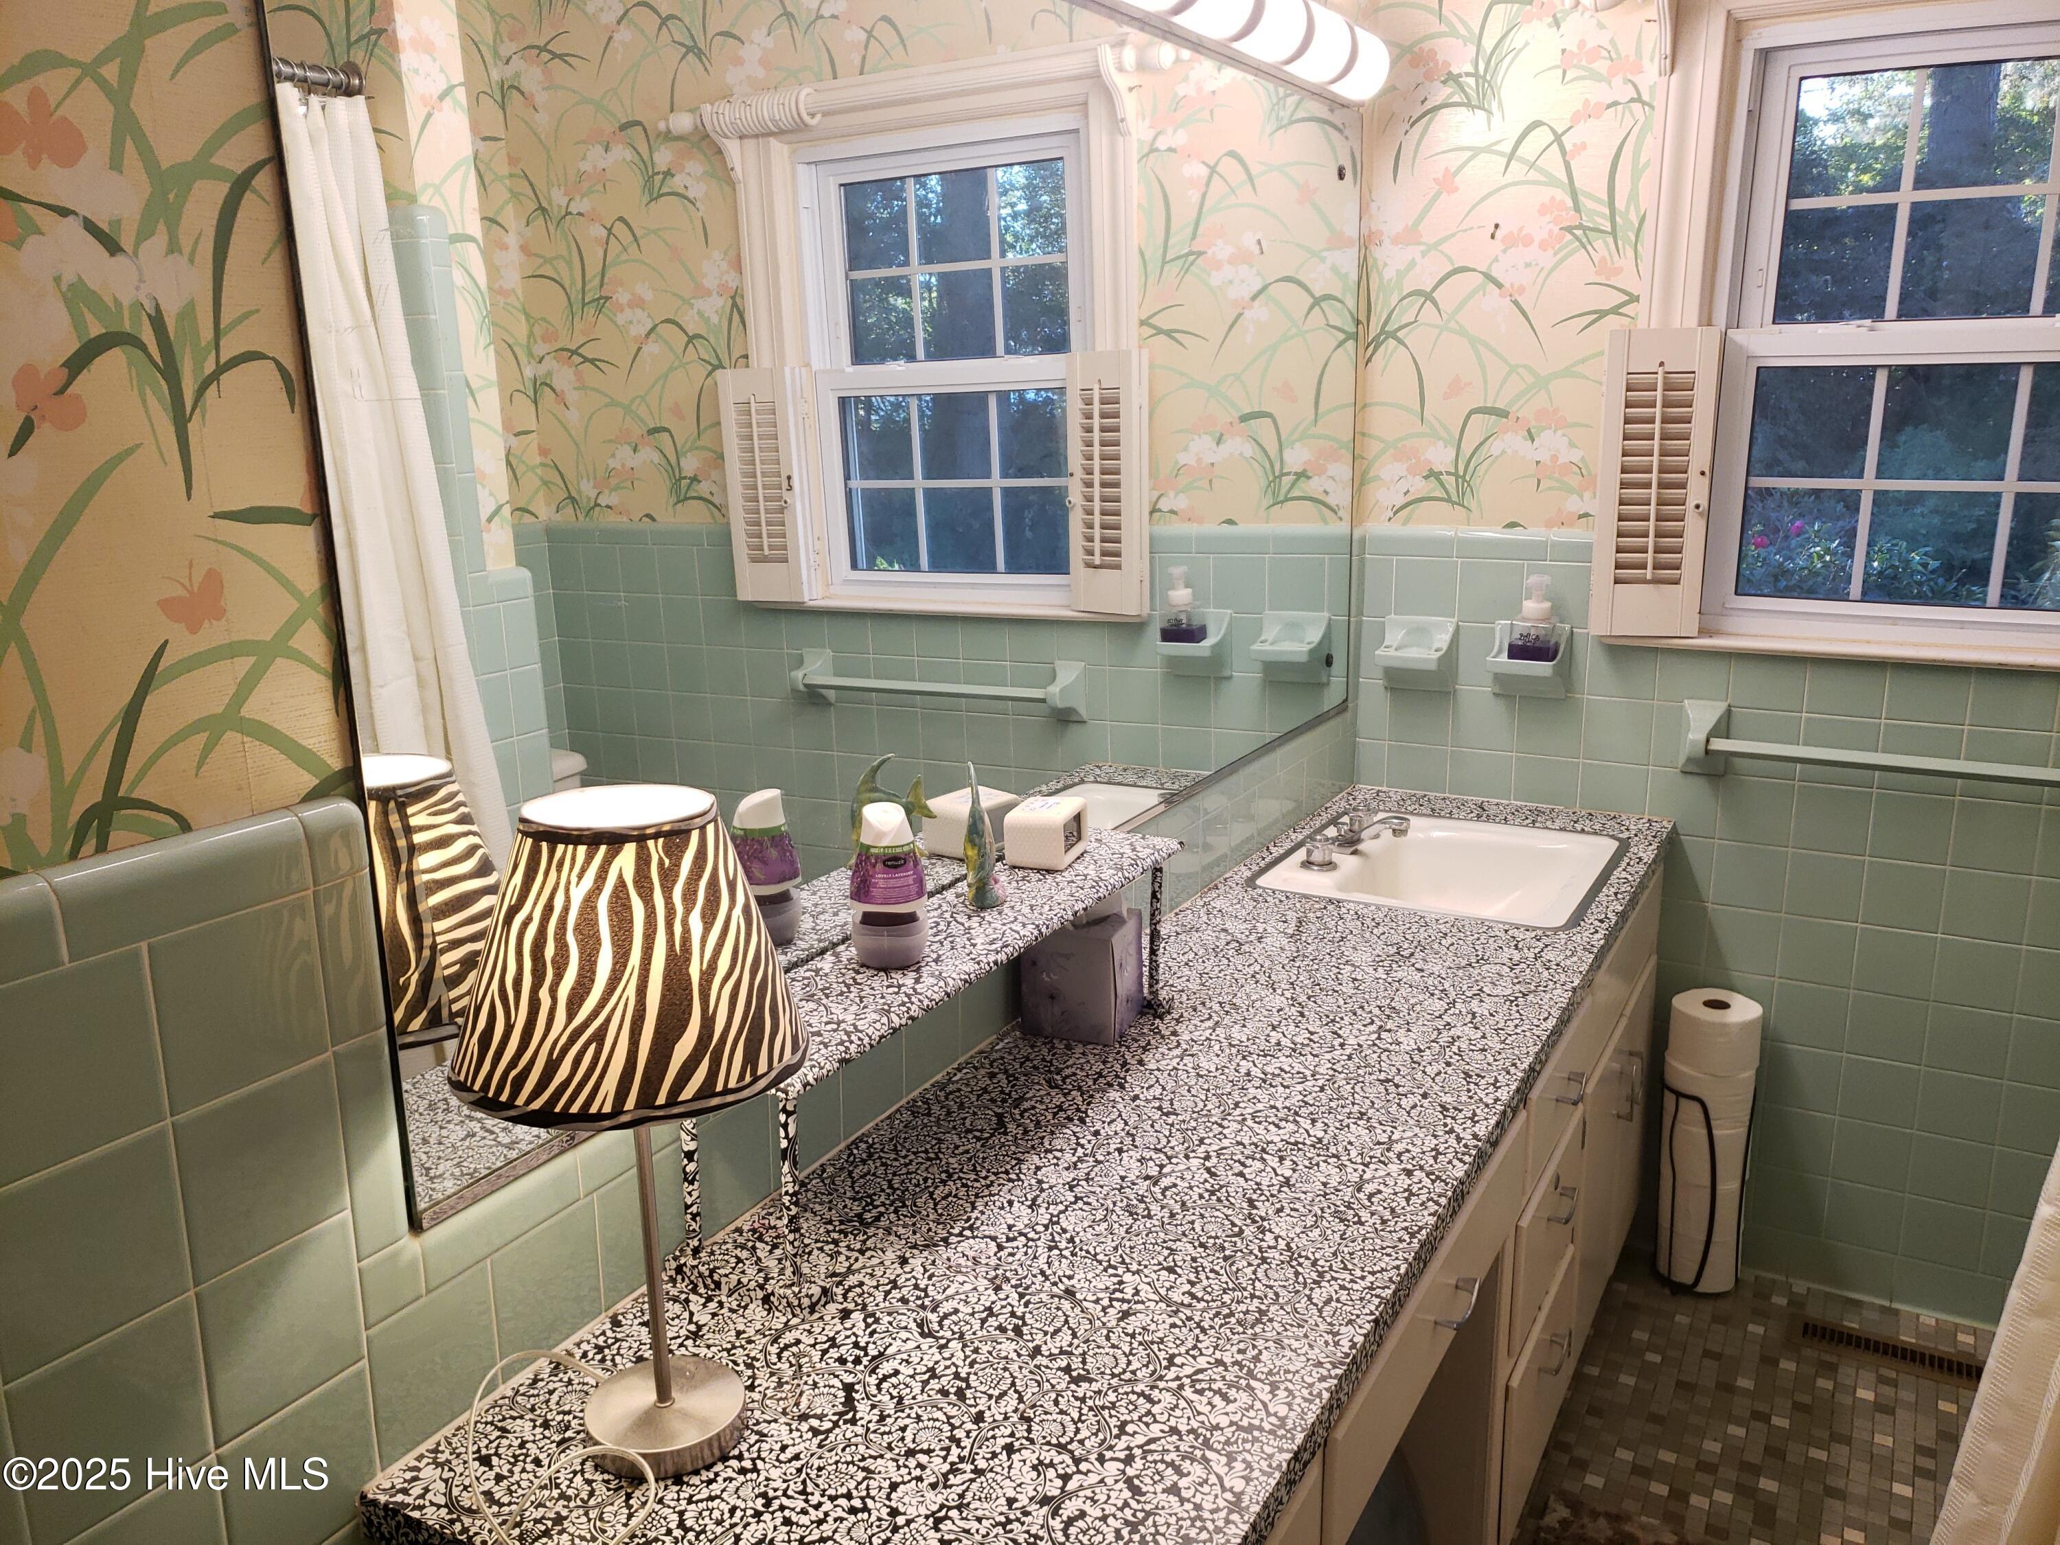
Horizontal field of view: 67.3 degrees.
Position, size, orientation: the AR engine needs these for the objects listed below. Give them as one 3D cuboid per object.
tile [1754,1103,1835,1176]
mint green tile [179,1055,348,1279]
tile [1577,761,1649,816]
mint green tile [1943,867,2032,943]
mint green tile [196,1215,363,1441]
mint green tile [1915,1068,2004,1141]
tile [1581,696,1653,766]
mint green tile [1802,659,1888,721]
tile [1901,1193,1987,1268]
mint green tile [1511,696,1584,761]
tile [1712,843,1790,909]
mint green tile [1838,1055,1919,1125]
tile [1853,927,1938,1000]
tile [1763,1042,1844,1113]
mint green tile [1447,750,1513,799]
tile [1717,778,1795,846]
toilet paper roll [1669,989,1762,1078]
[{"bbox_3d":[1.269,0.608,2.558,0.108,0.108,0.010,7,15,29],"label":"tile"},{"bbox_3d":[-0.466,0.238,0.935,0.010,0.107,0.104,7,15,28],"label":"mint green tile"},{"bbox_3d":[0.977,0.041,2.592,0.108,0.108,0.010,7,15,29],"label":"tile"},{"bbox_3d":[1.454,0.203,2.352,0.108,0.108,0.010,7,15,29],"label":"mint green tile"},{"bbox_3d":[-0.479,0.353,0.991,0.010,0.108,0.108,7,15,29],"label":"mint green tile"},{"bbox_3d":[1.458,0.523,2.427,0.108,0.108,0.010,7,15,29],"label":"mint green tile"},{"bbox_3d":[0.974,-0.066,2.562,0.108,0.108,0.010,7,16,29],"label":"tile"},{"bbox_3d":[1.262,-0.136,2.386,0.108,0.099,0.010,7,15,29],"label":"mint green tile"},{"bbox_3d":[1.459,0.737,2.474,0.108,0.108,0.010,7,15,29],"label":"tile"},{"bbox_3d":[0.889,-0.079,2.651,0.109,0.109,0.010,7,15,28],"label":"mint green tile"},{"bbox_3d":[1.169,0.169,2.512,0.108,0.108,0.010,7,15,29],"label":"tile"},{"bbox_3d":[1.374,0.517,2.501,0.109,0.109,0.010,7,15,28],"label":"mint green tile"},{"bbox_3d":[1.360,0.299,2.428,0.108,0.108,0.010,7,16,29],"label":"tile"},{"bbox_3d":[1.277,0.505,2.553,0.109,0.109,0.010,7,15,28],"label":"tile"},{"bbox_3d":[0.792,0.009,2.725,0.109,0.090,0.010,7,15,28],"label":"mint green tile"},{"bbox_3d":[1.169,0.062,2.488,0.108,0.108,0.010,7,15,29],"label":"tile"},{"bbox_3d":[1.112,0.426,2.511,0.134,0.098,0.134,7,16,29],"label":"toilet paper roll"}]

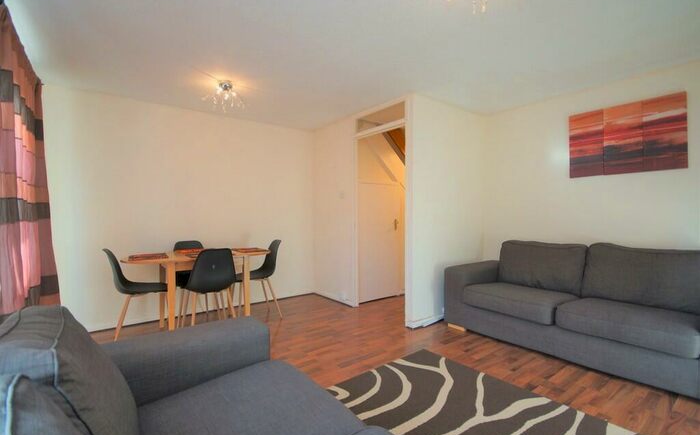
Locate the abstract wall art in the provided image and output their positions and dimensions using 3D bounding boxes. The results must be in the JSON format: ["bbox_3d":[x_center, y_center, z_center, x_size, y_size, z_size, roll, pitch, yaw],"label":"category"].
[{"bbox_3d":[2.403,-0.689,2.752,0.029,0.604,0.790,-1,1,-37],"label":"abstract wall art"}]

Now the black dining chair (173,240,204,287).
[{"bbox_3d":[-1.628,0.674,3.229,0.465,0.834,0.514,-1,1,-37],"label":"black dining chair"}]

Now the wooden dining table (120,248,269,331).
[{"bbox_3d":[-1.408,0.721,3.031,1.319,0.743,0.650,-1,1,-37],"label":"wooden dining table"}]

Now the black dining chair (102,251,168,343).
[{"bbox_3d":[-1.820,0.681,2.715,0.514,0.834,0.465,-1,1,-37],"label":"black dining chair"}]

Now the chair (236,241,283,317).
[{"bbox_3d":[-0.974,0.670,3.364,0.514,0.834,0.465,-1,1,-37],"label":"chair"}]

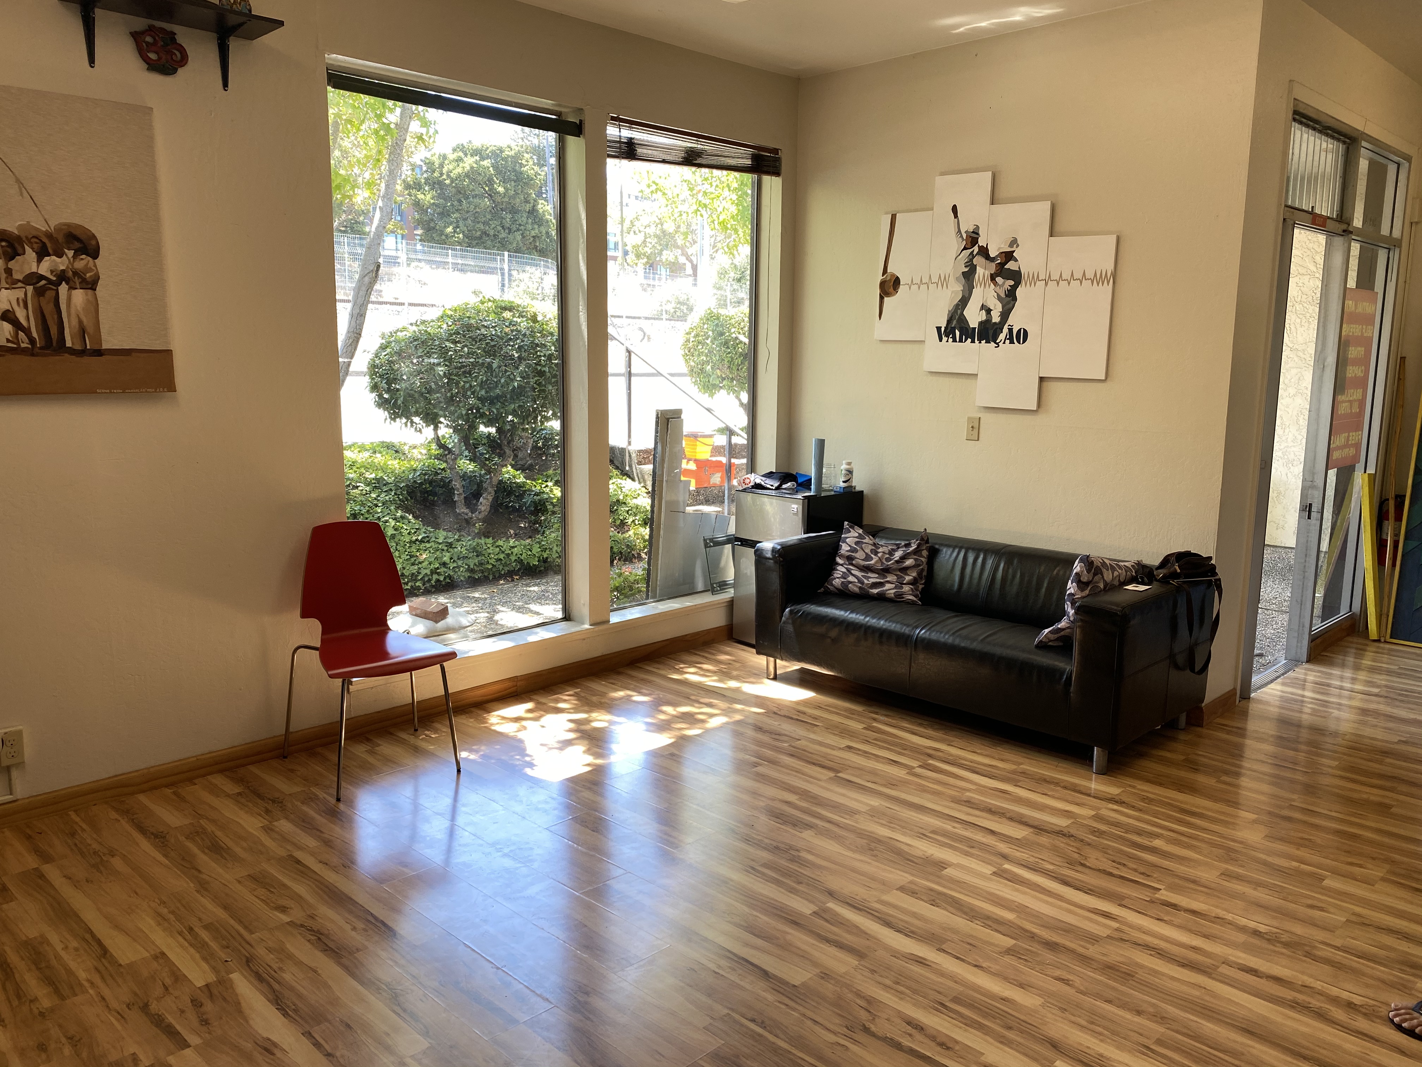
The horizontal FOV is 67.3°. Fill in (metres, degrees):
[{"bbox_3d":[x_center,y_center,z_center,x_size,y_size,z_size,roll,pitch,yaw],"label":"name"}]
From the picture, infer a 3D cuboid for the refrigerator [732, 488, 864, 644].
[{"bbox_3d":[0.472,0.175,5.767,0.500,0.830,0.480,-9,13,-44],"label":"refrigerator"}]

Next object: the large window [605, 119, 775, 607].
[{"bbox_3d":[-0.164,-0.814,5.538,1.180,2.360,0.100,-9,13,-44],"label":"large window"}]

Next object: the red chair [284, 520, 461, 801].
[{"bbox_3d":[-1.264,0.434,3.974,0.540,0.885,0.530,-7,12,-37],"label":"red chair"}]

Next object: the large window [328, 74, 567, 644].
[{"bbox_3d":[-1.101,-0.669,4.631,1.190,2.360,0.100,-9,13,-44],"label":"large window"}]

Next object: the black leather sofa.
[{"bbox_3d":[1.151,0.434,4.789,0.860,0.660,1.790,-9,13,-44],"label":"black leather sofa"}]

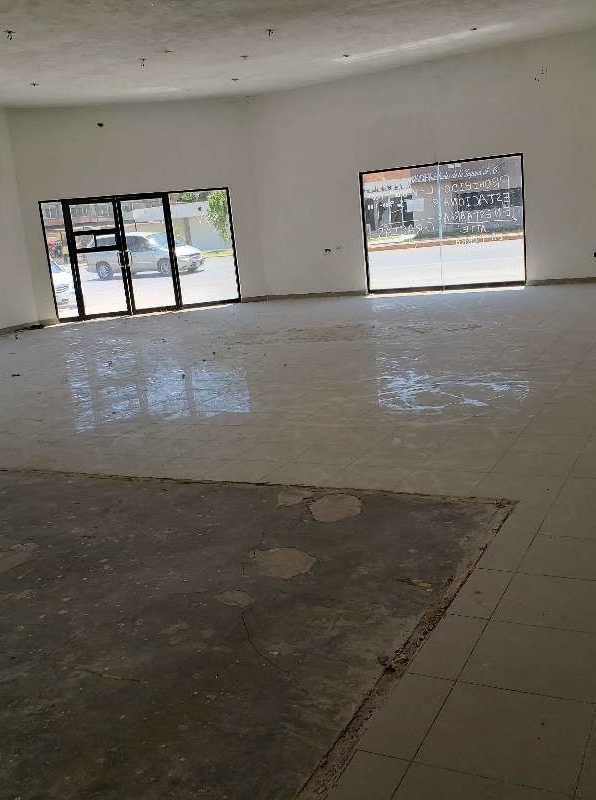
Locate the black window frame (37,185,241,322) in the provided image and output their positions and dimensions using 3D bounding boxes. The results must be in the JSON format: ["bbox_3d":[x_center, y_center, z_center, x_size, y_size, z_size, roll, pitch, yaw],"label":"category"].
[{"bbox_3d":[-2.843,-2.709,14.882,3.426,2.164,0.100,-9,12,-15],"label":"black window frame"}]

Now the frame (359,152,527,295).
[{"bbox_3d":[2.401,-2.884,13.452,2.757,2.092,0.100,0,13,27],"label":"frame"}]

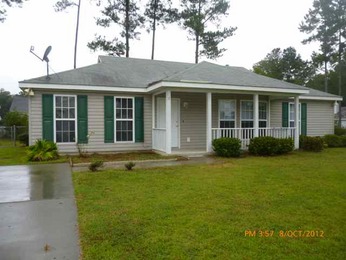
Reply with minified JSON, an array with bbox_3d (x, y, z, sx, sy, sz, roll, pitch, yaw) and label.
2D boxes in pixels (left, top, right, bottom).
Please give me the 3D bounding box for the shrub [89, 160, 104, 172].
[{"bbox_3d":[-1.939,0.915,7.100,0.400,0.290,0.380,0,1,-21],"label":"shrub"}]

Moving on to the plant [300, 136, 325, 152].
[{"bbox_3d":[5.996,0.596,12.100,0.970,0.630,0.900,0,1,-21],"label":"plant"}]

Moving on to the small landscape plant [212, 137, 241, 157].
[{"bbox_3d":[1.929,0.609,10.100,0.970,0.680,0.920,0,1,0],"label":"small landscape plant"}]

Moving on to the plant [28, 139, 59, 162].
[{"bbox_3d":[-4.170,0.613,8.950,1.030,0.680,1.000,0,1,-21],"label":"plant"}]

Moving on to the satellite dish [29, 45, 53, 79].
[{"bbox_3d":[-4.778,-2.444,10.170,0.740,1.210,0.550,0,1,-16],"label":"satellite dish"}]

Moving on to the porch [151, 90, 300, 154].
[{"bbox_3d":[2.232,-0.282,11.585,5.950,2.350,1.980,0,1,-21],"label":"porch"}]

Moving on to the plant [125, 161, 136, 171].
[{"bbox_3d":[-1.103,0.911,7.270,0.300,0.250,0.300,0,1,-21],"label":"plant"}]

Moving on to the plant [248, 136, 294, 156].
[{"bbox_3d":[3.798,0.609,10.800,1.850,0.670,0.950,0,1,-21],"label":"plant"}]

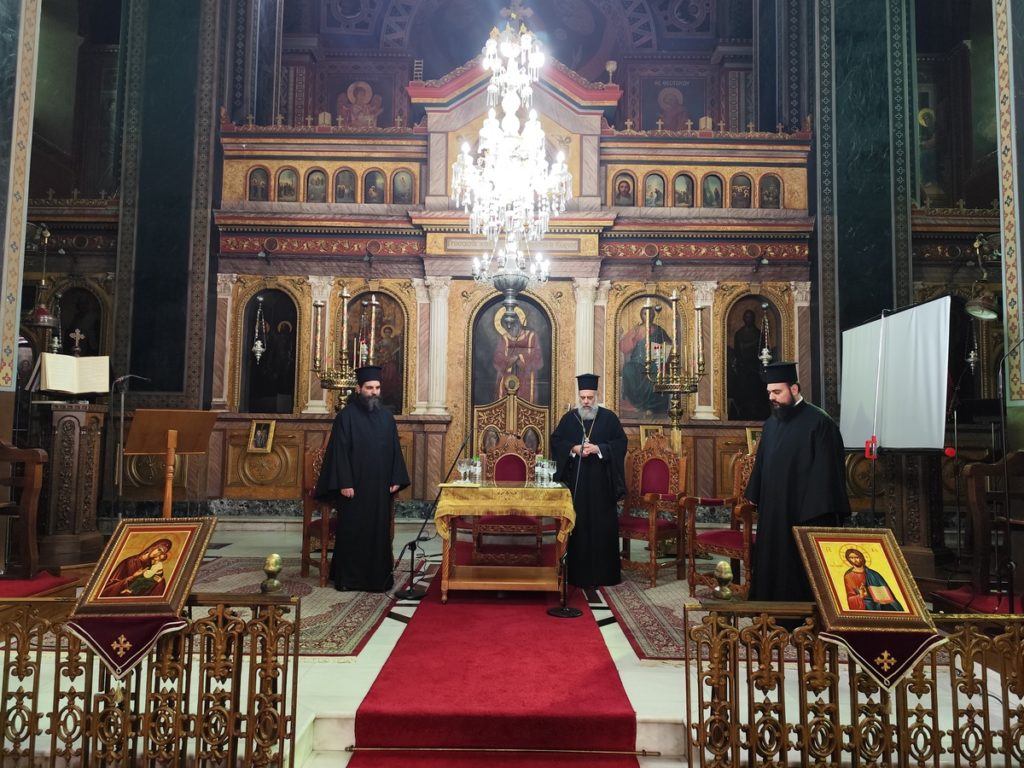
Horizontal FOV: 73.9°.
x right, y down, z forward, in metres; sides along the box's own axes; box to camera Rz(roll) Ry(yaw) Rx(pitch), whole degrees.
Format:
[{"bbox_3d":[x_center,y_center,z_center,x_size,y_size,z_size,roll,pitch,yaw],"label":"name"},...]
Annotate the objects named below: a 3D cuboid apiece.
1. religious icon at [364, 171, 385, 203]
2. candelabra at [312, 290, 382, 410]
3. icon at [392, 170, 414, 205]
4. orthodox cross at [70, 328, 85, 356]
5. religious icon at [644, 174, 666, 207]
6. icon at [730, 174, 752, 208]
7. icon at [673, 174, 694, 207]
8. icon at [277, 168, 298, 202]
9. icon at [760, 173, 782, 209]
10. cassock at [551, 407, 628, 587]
[{"bbox_3d":[-1.906,-2.744,9.502,0.298,0.486,0.050,1,-4,0],"label":"religious icon"},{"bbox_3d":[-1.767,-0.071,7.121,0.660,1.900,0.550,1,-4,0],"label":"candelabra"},{"bbox_3d":[-1.484,-2.687,9.305,0.301,0.475,0.050,1,-4,0],"label":"icon"},{"bbox_3d":[-3.519,-0.322,5.503,0.120,0.250,0.035,3,-4,-25],"label":"orthodox cross"},{"bbox_3d":[1.885,-2.539,8.938,0.289,0.436,0.050,1,-4,0],"label":"religious icon"},{"bbox_3d":[3.139,-2.633,9.306,0.301,0.475,0.050,1,-4,0],"label":"icon"},{"bbox_3d":[2.346,-2.647,9.306,0.301,0.448,0.050,1,-4,0],"label":"icon"},{"bbox_3d":[-3.137,-2.773,9.507,0.298,0.486,0.050,1,-4,0],"label":"icon"},{"bbox_3d":[3.618,-2.684,9.487,0.297,0.485,0.050,1,-4,0],"label":"icon"},{"bbox_3d":[0.667,0.916,5.748,0.660,1.485,0.420,0,-4,5],"label":"cassock"}]

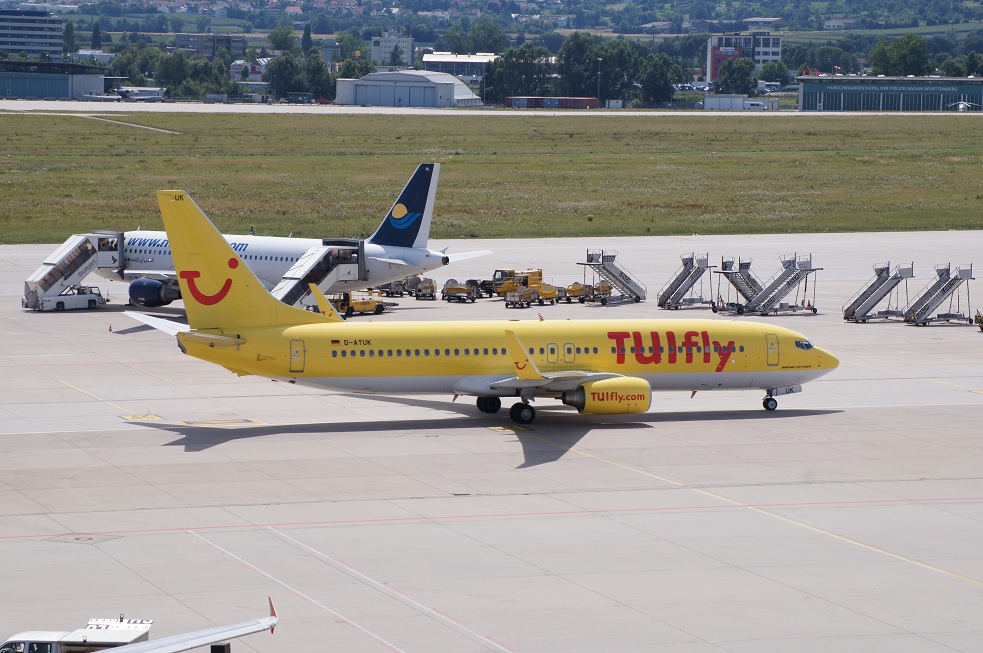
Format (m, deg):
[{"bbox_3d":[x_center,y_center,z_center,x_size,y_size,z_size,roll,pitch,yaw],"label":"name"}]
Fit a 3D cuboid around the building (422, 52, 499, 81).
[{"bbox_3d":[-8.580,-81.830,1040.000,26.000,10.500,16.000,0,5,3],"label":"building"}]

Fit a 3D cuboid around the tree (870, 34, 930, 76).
[{"bbox_3d":[133.720,-87.290,1070.000,19.500,16.800,19.000,0,5,0],"label":"tree"}]

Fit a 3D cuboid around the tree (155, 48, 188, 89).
[{"bbox_3d":[-101.687,-81.190,1040.000,10.800,14.300,10.500,1,5,0],"label":"tree"}]

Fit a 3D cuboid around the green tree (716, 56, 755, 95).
[{"bbox_3d":[72.020,-74.100,970.000,11.900,12.300,11.900,0,5,0],"label":"green tree"}]

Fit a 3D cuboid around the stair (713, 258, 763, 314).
[{"bbox_3d":[19.599,-3.164,252.597,2.200,4.150,5.000,5,6,41],"label":"stair"}]

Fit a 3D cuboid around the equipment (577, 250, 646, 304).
[{"bbox_3d":[9.750,-4.030,264.600,5.500,4.400,2.100,-4,6,-41],"label":"equipment"}]

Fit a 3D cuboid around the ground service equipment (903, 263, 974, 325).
[{"bbox_3d":[33.396,-2.421,244.180,5.000,4.350,2.200,-4,6,-42],"label":"ground service equipment"}]

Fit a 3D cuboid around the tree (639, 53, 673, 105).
[{"bbox_3d":[50.361,-75.925,1005.000,10.440,16.430,10.000,1,5,0],"label":"tree"}]

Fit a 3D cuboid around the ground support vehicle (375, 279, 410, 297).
[{"bbox_3d":[-8.240,-3.260,272.320,2.600,1.500,1.500,-4,6,-40],"label":"ground support vehicle"}]

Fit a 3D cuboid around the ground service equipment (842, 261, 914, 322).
[{"bbox_3d":[29.350,-2.700,248.140,5.600,4.500,2.000,-3,6,-38],"label":"ground service equipment"}]

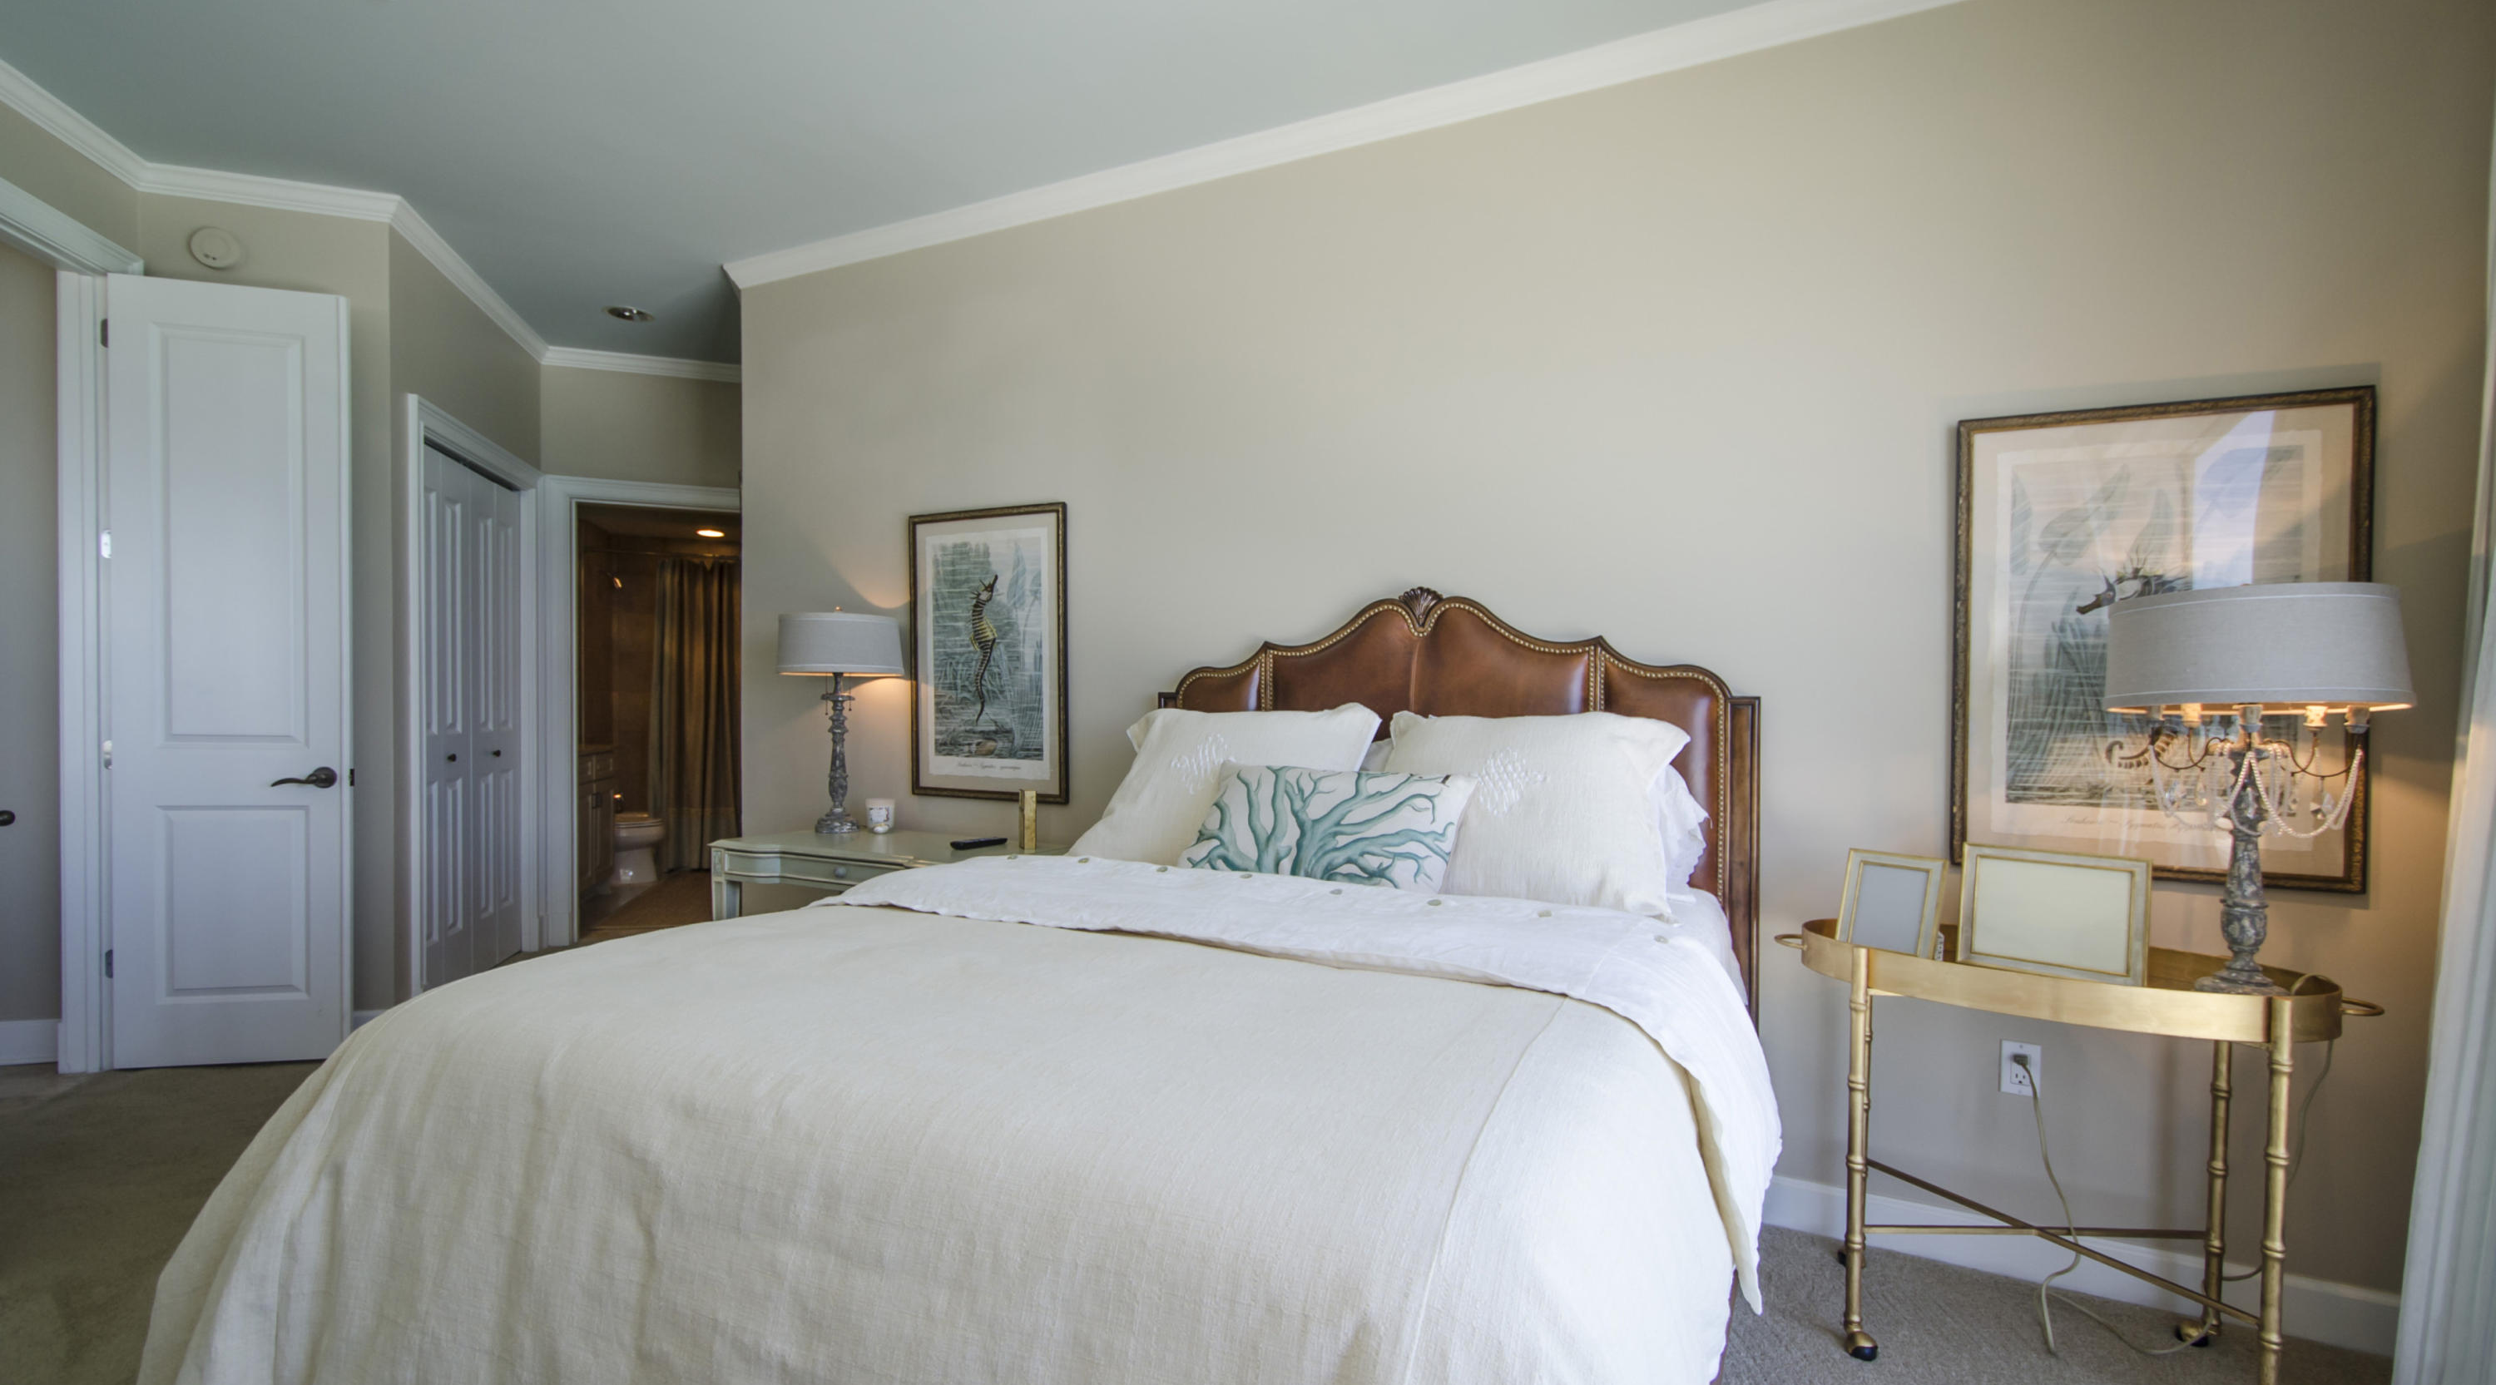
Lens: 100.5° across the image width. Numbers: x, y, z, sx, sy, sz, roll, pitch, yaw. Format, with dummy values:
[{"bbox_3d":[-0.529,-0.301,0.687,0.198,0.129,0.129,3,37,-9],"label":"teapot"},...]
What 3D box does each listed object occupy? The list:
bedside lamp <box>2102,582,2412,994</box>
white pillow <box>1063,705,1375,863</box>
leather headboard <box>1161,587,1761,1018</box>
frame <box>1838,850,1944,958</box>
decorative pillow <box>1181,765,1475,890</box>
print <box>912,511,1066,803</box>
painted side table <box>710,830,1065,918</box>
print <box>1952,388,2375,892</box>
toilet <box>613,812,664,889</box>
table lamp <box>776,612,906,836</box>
[{"bbox_3d":[1.754,0.179,1.822,0.390,0.710,0.390,1,1,26],"label":"bedside lamp"},{"bbox_3d":[-0.053,0.247,2.553,0.710,0.500,0.180,1,-41,26],"label":"white pillow"},{"bbox_3d":[0.453,0.478,2.690,1.560,1.480,0.090,1,1,26],"label":"leather headboard"},{"bbox_3d":[1.250,0.428,2.016,0.035,0.220,0.165,23,-13,-35],"label":"frame"},{"bbox_3d":[0.158,0.297,2.259,0.610,0.330,0.140,1,-41,26],"label":"decorative pillow"},{"bbox_3d":[-0.854,-0.122,3.384,0.648,0.940,0.030,1,1,26],"label":"print"},{"bbox_3d":[-1.082,0.843,3.239,1.080,0.720,0.490,1,1,26],"label":"painted side table"},{"bbox_3d":[1.795,-0.102,2.068,0.645,0.940,0.030,1,1,26],"label":"print"},{"bbox_3d":[-3.898,0.773,6.268,0.700,0.740,0.380,0,1,-19],"label":"toilet"},{"bbox_3d":[-1.325,0.103,3.406,0.390,0.745,0.390,1,1,26],"label":"table lamp"}]

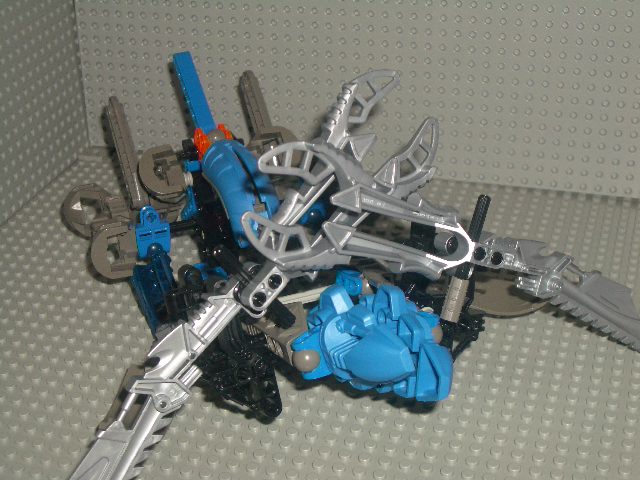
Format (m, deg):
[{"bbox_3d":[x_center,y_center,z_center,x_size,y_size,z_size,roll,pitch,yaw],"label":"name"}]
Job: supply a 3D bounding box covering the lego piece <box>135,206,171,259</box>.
[{"bbox_3d":[-0.080,-0.003,0.550,0.016,0.024,0.010,-7,14,-18],"label":"lego piece"}]

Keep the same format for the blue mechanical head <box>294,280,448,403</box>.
[{"bbox_3d":[0.021,0.041,0.441,0.058,0.033,0.033,10,31,22],"label":"blue mechanical head"}]

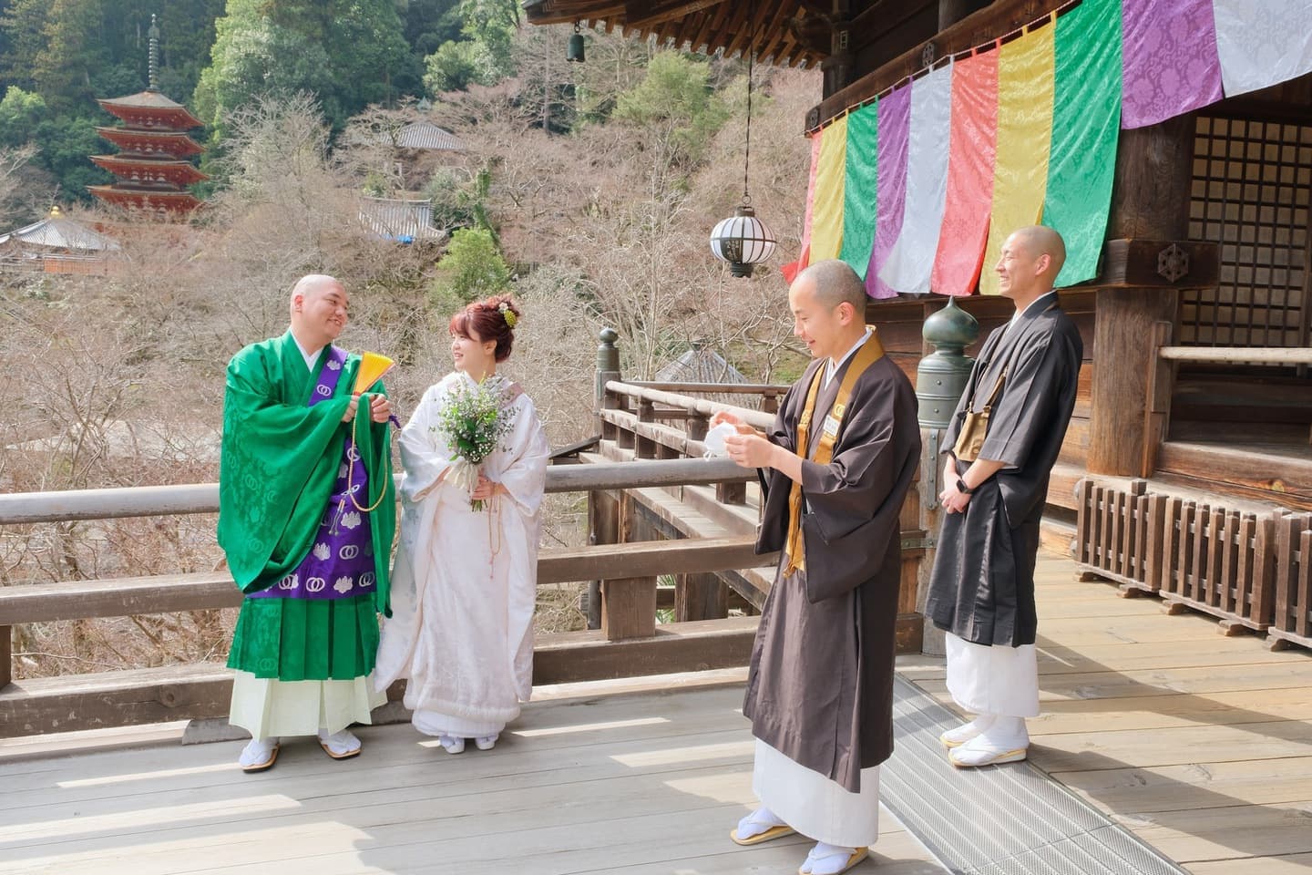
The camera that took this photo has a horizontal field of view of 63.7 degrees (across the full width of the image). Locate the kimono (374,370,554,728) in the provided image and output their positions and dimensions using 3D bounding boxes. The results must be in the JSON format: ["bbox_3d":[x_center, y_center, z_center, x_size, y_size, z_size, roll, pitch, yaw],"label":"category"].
[{"bbox_3d":[-0.692,0.407,3.763,0.590,1.280,0.450,0,6,4],"label":"kimono"}]

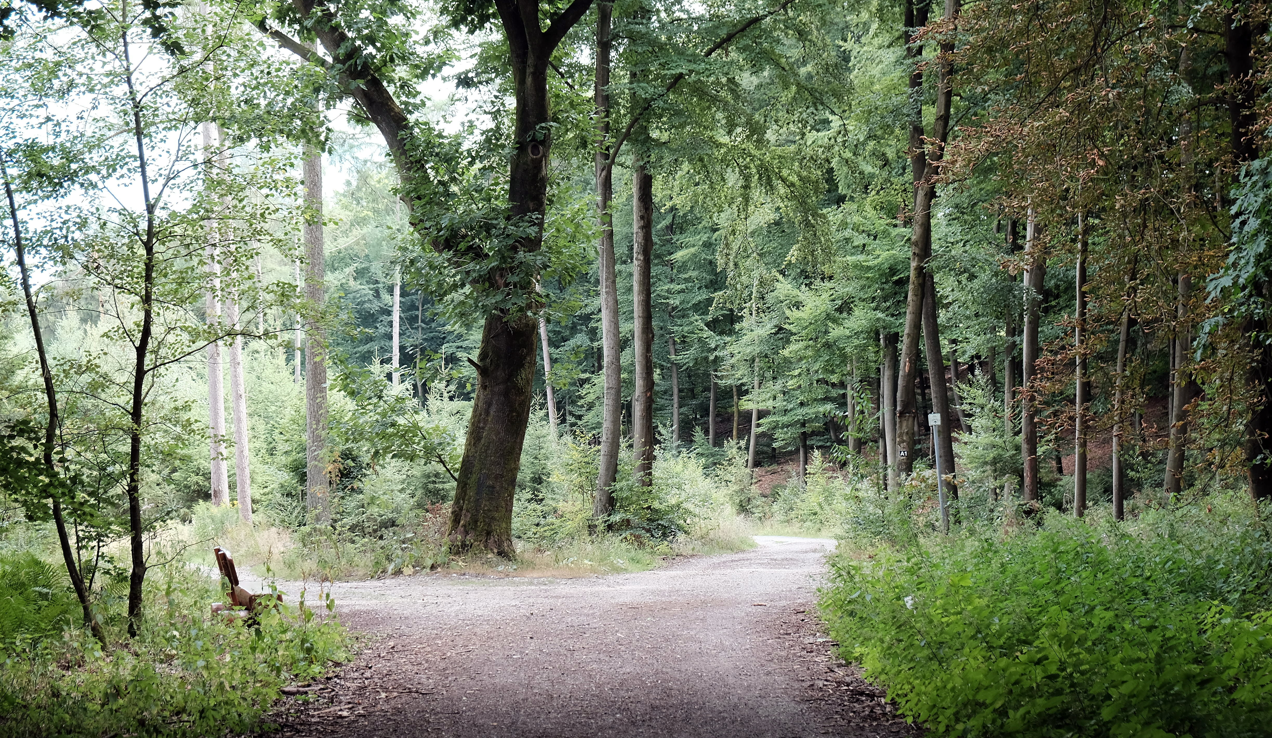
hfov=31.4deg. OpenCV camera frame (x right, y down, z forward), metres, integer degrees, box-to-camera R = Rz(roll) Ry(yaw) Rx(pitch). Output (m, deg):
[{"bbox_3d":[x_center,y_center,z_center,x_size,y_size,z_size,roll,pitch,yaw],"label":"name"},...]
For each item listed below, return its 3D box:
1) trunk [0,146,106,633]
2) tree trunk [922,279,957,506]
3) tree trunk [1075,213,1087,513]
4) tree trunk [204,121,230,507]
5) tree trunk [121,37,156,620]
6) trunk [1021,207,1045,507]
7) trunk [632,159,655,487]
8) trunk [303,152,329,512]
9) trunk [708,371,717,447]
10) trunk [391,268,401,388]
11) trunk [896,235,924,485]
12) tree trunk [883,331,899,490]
[{"bbox_3d":[-5.181,0.246,20.094,0.229,4.429,0.158,-11,-2,0],"label":"trunk"},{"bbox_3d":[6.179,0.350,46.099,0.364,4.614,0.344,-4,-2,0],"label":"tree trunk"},{"bbox_3d":[9.083,-0.090,46.133,0.232,6.173,0.232,1,-2,0],"label":"tree trunk"},{"bbox_3d":[-10.041,-1.328,54.199,0.403,9.273,0.380,-3,-2,0],"label":"tree trunk"},{"bbox_3d":[-4.434,-0.352,20.117,0.264,5.440,0.176,0,-2,0],"label":"tree trunk"},{"bbox_3d":[8.617,-0.279,49.140,0.366,6.512,0.345,1,-2,0],"label":"trunk"},{"bbox_3d":[0.179,-1.120,54.169,0.498,7.850,0.475,0,-2,0],"label":"trunk"},{"bbox_3d":[-6.828,-0.766,48.174,0.443,8.084,0.443,-1,-2,0],"label":"trunk"},{"bbox_3d":[2.727,1.407,80.058,0.246,2.676,0.246,1,-2,0],"label":"trunk"},{"bbox_3d":[-9.032,-1.537,85.097,0.261,4.498,0.261,1,-2,0],"label":"trunk"},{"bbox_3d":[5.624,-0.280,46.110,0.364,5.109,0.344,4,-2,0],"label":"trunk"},{"bbox_3d":[5.871,0.970,52.079,0.320,3.687,0.309,0,-2,0],"label":"tree trunk"}]

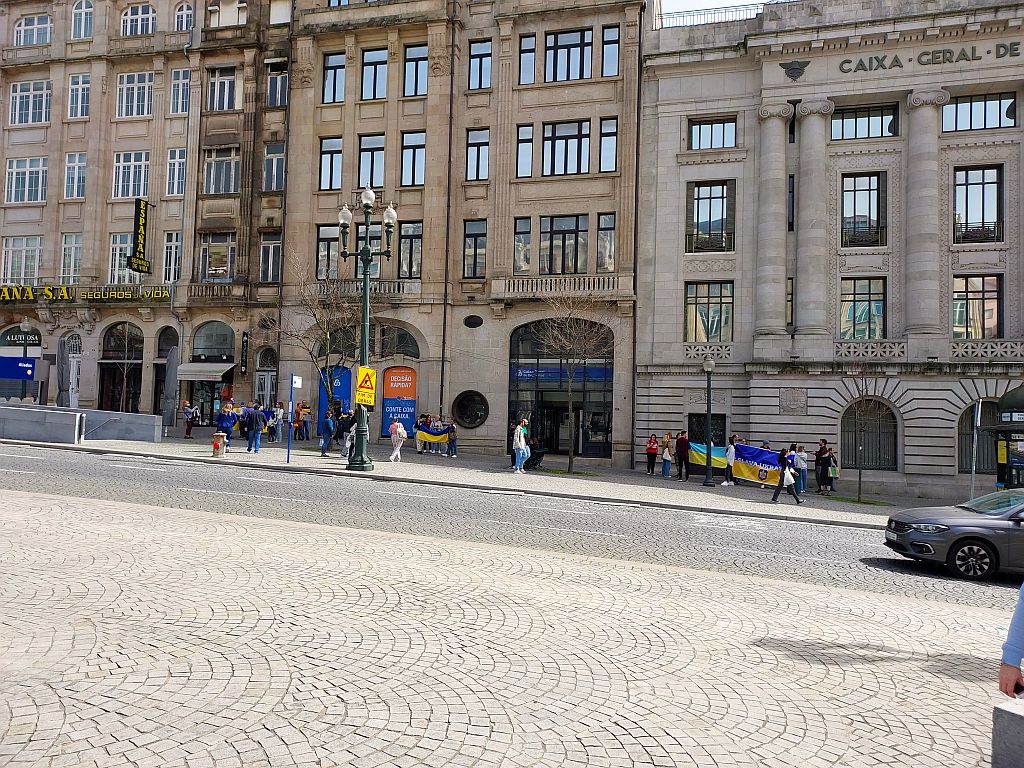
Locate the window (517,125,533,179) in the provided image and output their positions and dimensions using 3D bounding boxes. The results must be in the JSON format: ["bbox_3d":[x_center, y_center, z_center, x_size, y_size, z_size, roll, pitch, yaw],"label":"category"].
[{"bbox_3d":[0.586,-10.222,36.566,0.682,2.317,0.200,1,-3,15],"label":"window"}]

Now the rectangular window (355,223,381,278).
[{"bbox_3d":[-6.505,-6.041,37.604,1.259,2.538,0.200,1,-3,16],"label":"rectangular window"}]

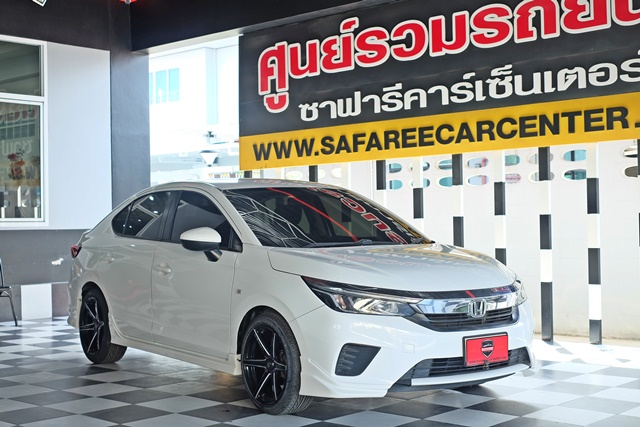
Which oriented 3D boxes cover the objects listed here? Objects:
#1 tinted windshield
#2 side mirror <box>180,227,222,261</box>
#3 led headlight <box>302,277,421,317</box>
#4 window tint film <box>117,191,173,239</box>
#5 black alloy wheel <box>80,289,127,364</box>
[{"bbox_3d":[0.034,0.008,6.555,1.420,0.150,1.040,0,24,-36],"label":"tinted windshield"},{"bbox_3d":[-0.754,0.188,6.032,0.240,0.225,0.170,0,-1,-36],"label":"side mirror"},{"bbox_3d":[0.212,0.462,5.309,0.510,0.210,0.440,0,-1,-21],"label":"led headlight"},{"bbox_3d":[-1.345,0.018,7.275,0.070,0.400,1.080,26,-14,-29],"label":"window tint film"},{"bbox_3d":[-1.717,0.905,7.657,0.205,0.610,0.610,0,-1,-36],"label":"black alloy wheel"}]

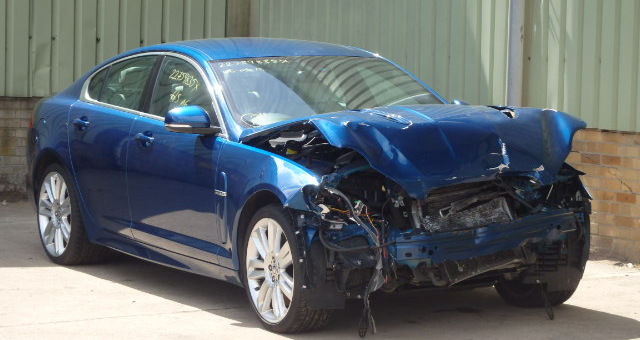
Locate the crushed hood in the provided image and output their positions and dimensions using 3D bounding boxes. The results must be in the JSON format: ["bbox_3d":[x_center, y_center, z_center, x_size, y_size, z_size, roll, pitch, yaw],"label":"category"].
[{"bbox_3d":[0.511,-0.136,10.137,1.520,0.430,1.250,-3,6,-29],"label":"crushed hood"}]

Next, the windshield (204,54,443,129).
[{"bbox_3d":[0.088,-0.429,10.856,1.380,0.150,0.902,-3,38,-29],"label":"windshield"}]

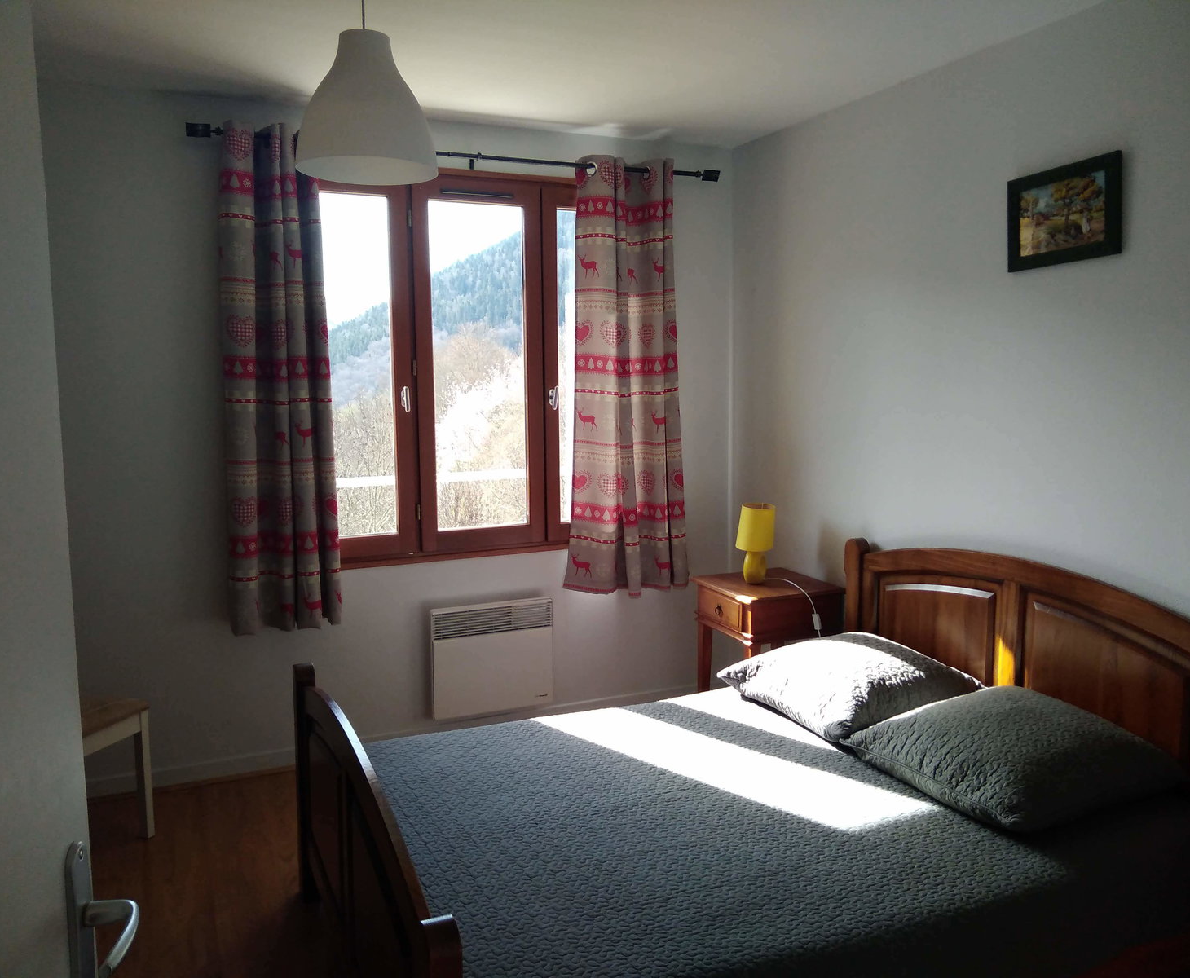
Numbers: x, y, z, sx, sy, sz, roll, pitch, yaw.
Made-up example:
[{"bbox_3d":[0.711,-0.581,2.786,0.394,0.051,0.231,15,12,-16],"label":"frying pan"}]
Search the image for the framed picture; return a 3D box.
[{"bbox_3d":[1.352,-0.788,3.041,0.022,0.273,0.396,-3,4,-25],"label":"framed picture"}]

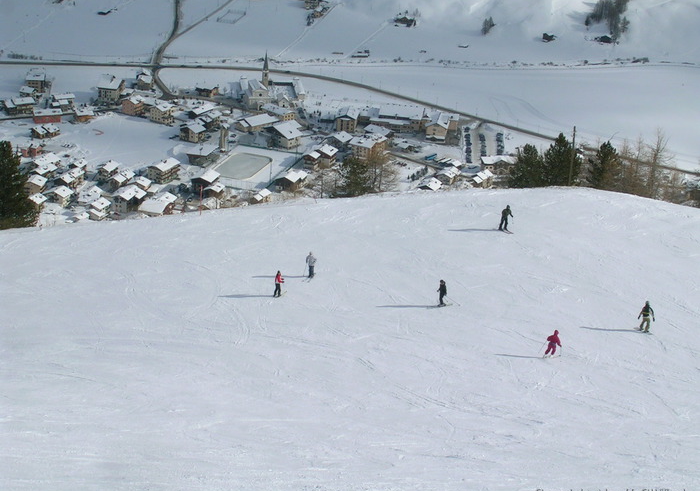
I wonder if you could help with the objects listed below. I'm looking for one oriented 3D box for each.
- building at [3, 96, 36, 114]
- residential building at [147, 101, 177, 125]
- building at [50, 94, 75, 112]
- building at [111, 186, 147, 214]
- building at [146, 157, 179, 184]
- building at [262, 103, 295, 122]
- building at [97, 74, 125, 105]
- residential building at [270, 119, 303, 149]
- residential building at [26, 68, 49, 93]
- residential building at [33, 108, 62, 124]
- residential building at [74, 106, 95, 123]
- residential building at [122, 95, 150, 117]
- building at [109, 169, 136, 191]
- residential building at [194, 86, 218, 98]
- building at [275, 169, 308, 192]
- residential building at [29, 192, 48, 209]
[{"bbox_3d":[-251.340,-105.670,1610.930,21.890,11.300,14.280,-7,22,-29],"label":"building"},{"bbox_3d":[-142.800,-101.100,1615.520,12.810,12.620,18.400,13,21,24],"label":"residential building"},{"bbox_3d":[-216.720,-107.170,1597.840,15.000,10.300,13.000,-3,20,-17],"label":"building"},{"bbox_3d":[-142.140,-28.290,1363.050,14.500,11.500,18.000,10,20,20],"label":"building"},{"bbox_3d":[-130.220,-52.820,1482.270,13.250,11.660,23.220,12,21,23],"label":"building"},{"bbox_3d":[-52.490,-97.420,1562.340,23.640,8.760,12.780,22,30,38],"label":"building"},{"bbox_3d":[-186.720,-122.760,1663.750,16.270,16.130,21.000,8,20,11],"label":"building"},{"bbox_3d":[-46.760,-79.770,1514.340,24.990,14.120,17.050,23,30,39],"label":"residential building"},{"bbox_3d":[-245.460,-129.640,1673.160,14.680,15.820,18.000,5,19,4],"label":"residential building"},{"bbox_3d":[-223.310,-95.030,1564.740,19.800,8.000,10.000,-4,20,-21],"label":"residential building"},{"bbox_3d":[-196.580,-96.090,1572.660,11.000,7.500,12.000,-4,20,-21],"label":"residential building"},{"bbox_3d":[-162.210,-105.140,1602.430,12.000,10.800,15.000,14,22,30],"label":"residential building"},{"bbox_3d":[-157.090,-44.360,1457.000,9.990,9.290,23.110,10,20,17],"label":"building"},{"bbox_3d":[-107.560,-117.310,1604.650,12.450,7.570,11.020,13,25,22],"label":"residential building"},{"bbox_3d":[-39.370,-43.530,1426.900,15.500,9.200,17.000,10,20,19],"label":"building"},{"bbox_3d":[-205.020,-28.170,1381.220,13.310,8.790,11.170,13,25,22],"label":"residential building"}]

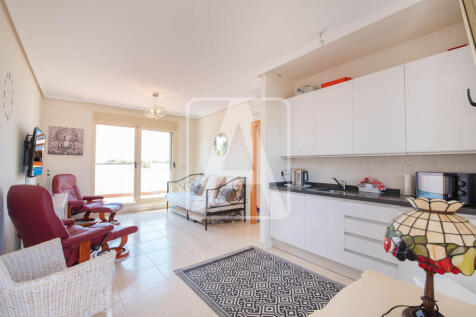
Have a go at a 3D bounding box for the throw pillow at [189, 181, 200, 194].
[{"bbox_3d":[-1.077,0.714,4.980,0.130,0.360,0.380,26,-17,-36],"label":"throw pillow"}]

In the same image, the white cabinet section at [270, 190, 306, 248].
[{"bbox_3d":[0.883,0.823,2.930,0.550,0.713,0.567,1,-1,-40],"label":"white cabinet section"}]

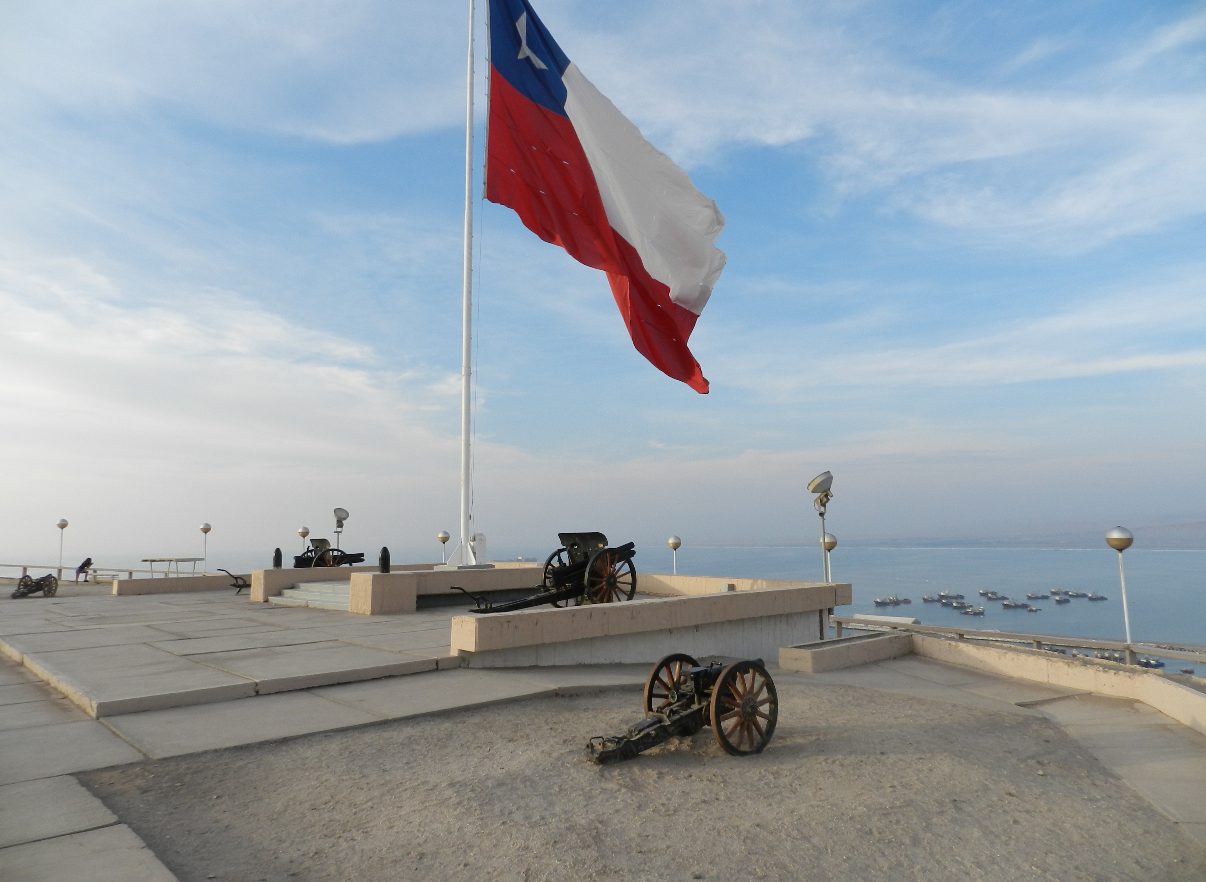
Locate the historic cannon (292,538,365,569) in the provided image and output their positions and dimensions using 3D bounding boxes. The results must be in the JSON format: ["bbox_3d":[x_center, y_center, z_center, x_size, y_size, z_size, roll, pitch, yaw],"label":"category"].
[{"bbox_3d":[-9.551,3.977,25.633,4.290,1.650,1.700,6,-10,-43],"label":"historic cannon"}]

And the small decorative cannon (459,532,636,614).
[{"bbox_3d":[-0.949,2.670,16.218,4.520,1.660,1.700,6,-10,-43],"label":"small decorative cannon"}]

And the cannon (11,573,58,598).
[{"bbox_3d":[-20.347,5.147,28.385,1.000,0.840,1.900,-1,-7,4],"label":"cannon"}]

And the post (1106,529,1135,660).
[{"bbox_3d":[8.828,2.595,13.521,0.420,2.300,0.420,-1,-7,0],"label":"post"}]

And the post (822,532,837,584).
[{"bbox_3d":[5.361,3.233,18.768,0.420,2.150,0.420,-1,-7,0],"label":"post"}]

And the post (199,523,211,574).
[{"bbox_3d":[-15.958,4.356,32.087,0.420,2.100,0.420,-1,-7,0],"label":"post"}]

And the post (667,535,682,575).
[{"bbox_3d":[2.294,4.076,25.256,0.420,2.150,0.420,-1,-7,0],"label":"post"}]

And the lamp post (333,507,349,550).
[{"bbox_3d":[-9.834,3.829,30.040,0.520,2.600,0.500,6,-10,-44],"label":"lamp post"}]

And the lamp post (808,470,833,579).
[{"bbox_3d":[4.702,1.997,17.034,0.550,2.700,0.550,-7,-9,39],"label":"lamp post"}]

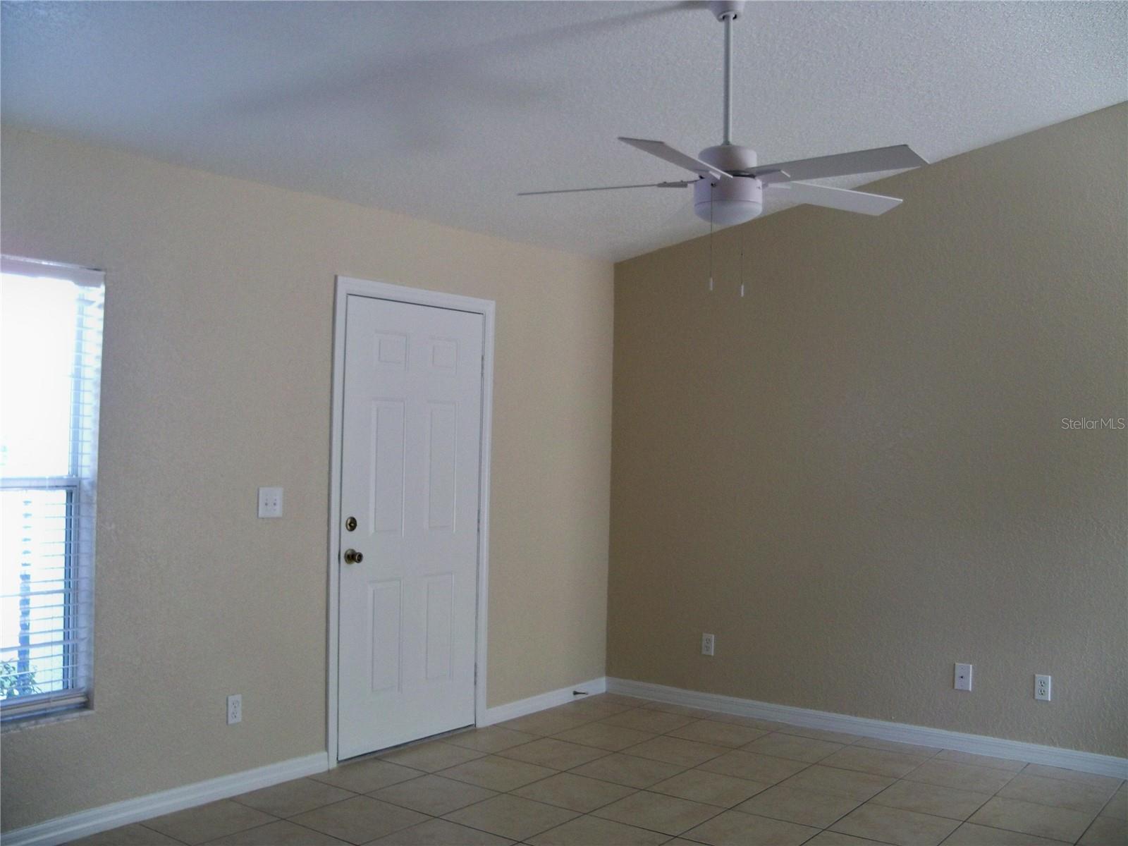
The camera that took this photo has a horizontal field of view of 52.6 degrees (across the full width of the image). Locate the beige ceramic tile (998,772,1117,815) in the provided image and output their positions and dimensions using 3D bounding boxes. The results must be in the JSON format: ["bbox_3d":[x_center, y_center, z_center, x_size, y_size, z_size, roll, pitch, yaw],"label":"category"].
[{"bbox_3d":[2.039,1.534,4.709,0.406,0.012,0.406,1,-1,37],"label":"beige ceramic tile"}]

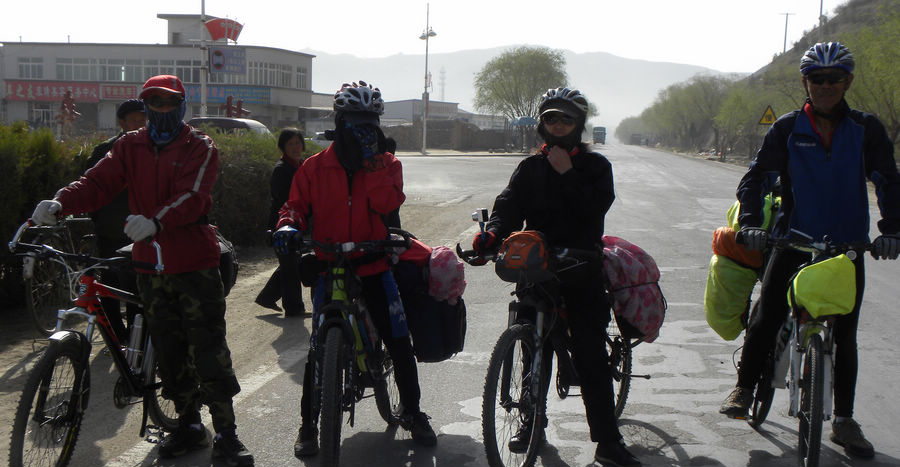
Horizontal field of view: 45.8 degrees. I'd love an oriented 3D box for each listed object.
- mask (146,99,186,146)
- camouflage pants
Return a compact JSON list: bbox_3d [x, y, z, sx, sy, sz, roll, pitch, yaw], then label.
[{"bbox_3d":[-1.207,-0.473,4.540,0.155,0.190,0.165,0,5,-3],"label":"mask"},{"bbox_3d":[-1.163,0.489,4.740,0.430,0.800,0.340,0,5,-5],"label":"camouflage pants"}]

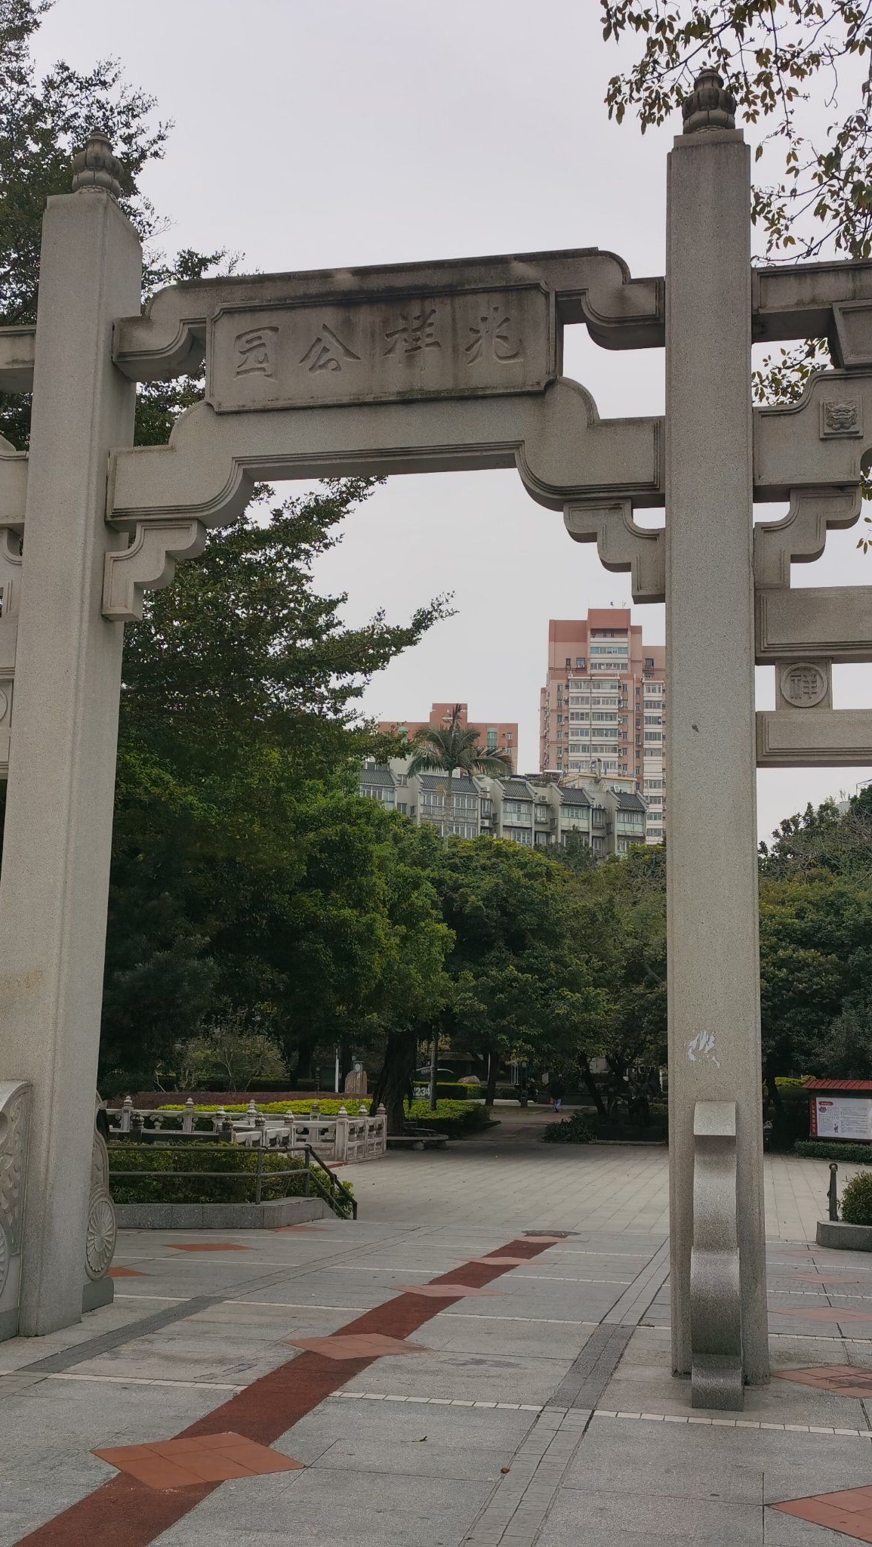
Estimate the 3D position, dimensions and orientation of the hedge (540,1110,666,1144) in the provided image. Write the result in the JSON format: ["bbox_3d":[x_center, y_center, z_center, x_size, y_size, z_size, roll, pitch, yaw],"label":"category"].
[{"bbox_3d":[5.711,11.955,54.559,4.300,1.099,1.600,-1,-11,12],"label":"hedge"}]

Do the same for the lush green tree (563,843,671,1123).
[{"bbox_3d":[7.164,7.996,59.359,6.000,10.676,6.000,-1,-11,12],"label":"lush green tree"}]

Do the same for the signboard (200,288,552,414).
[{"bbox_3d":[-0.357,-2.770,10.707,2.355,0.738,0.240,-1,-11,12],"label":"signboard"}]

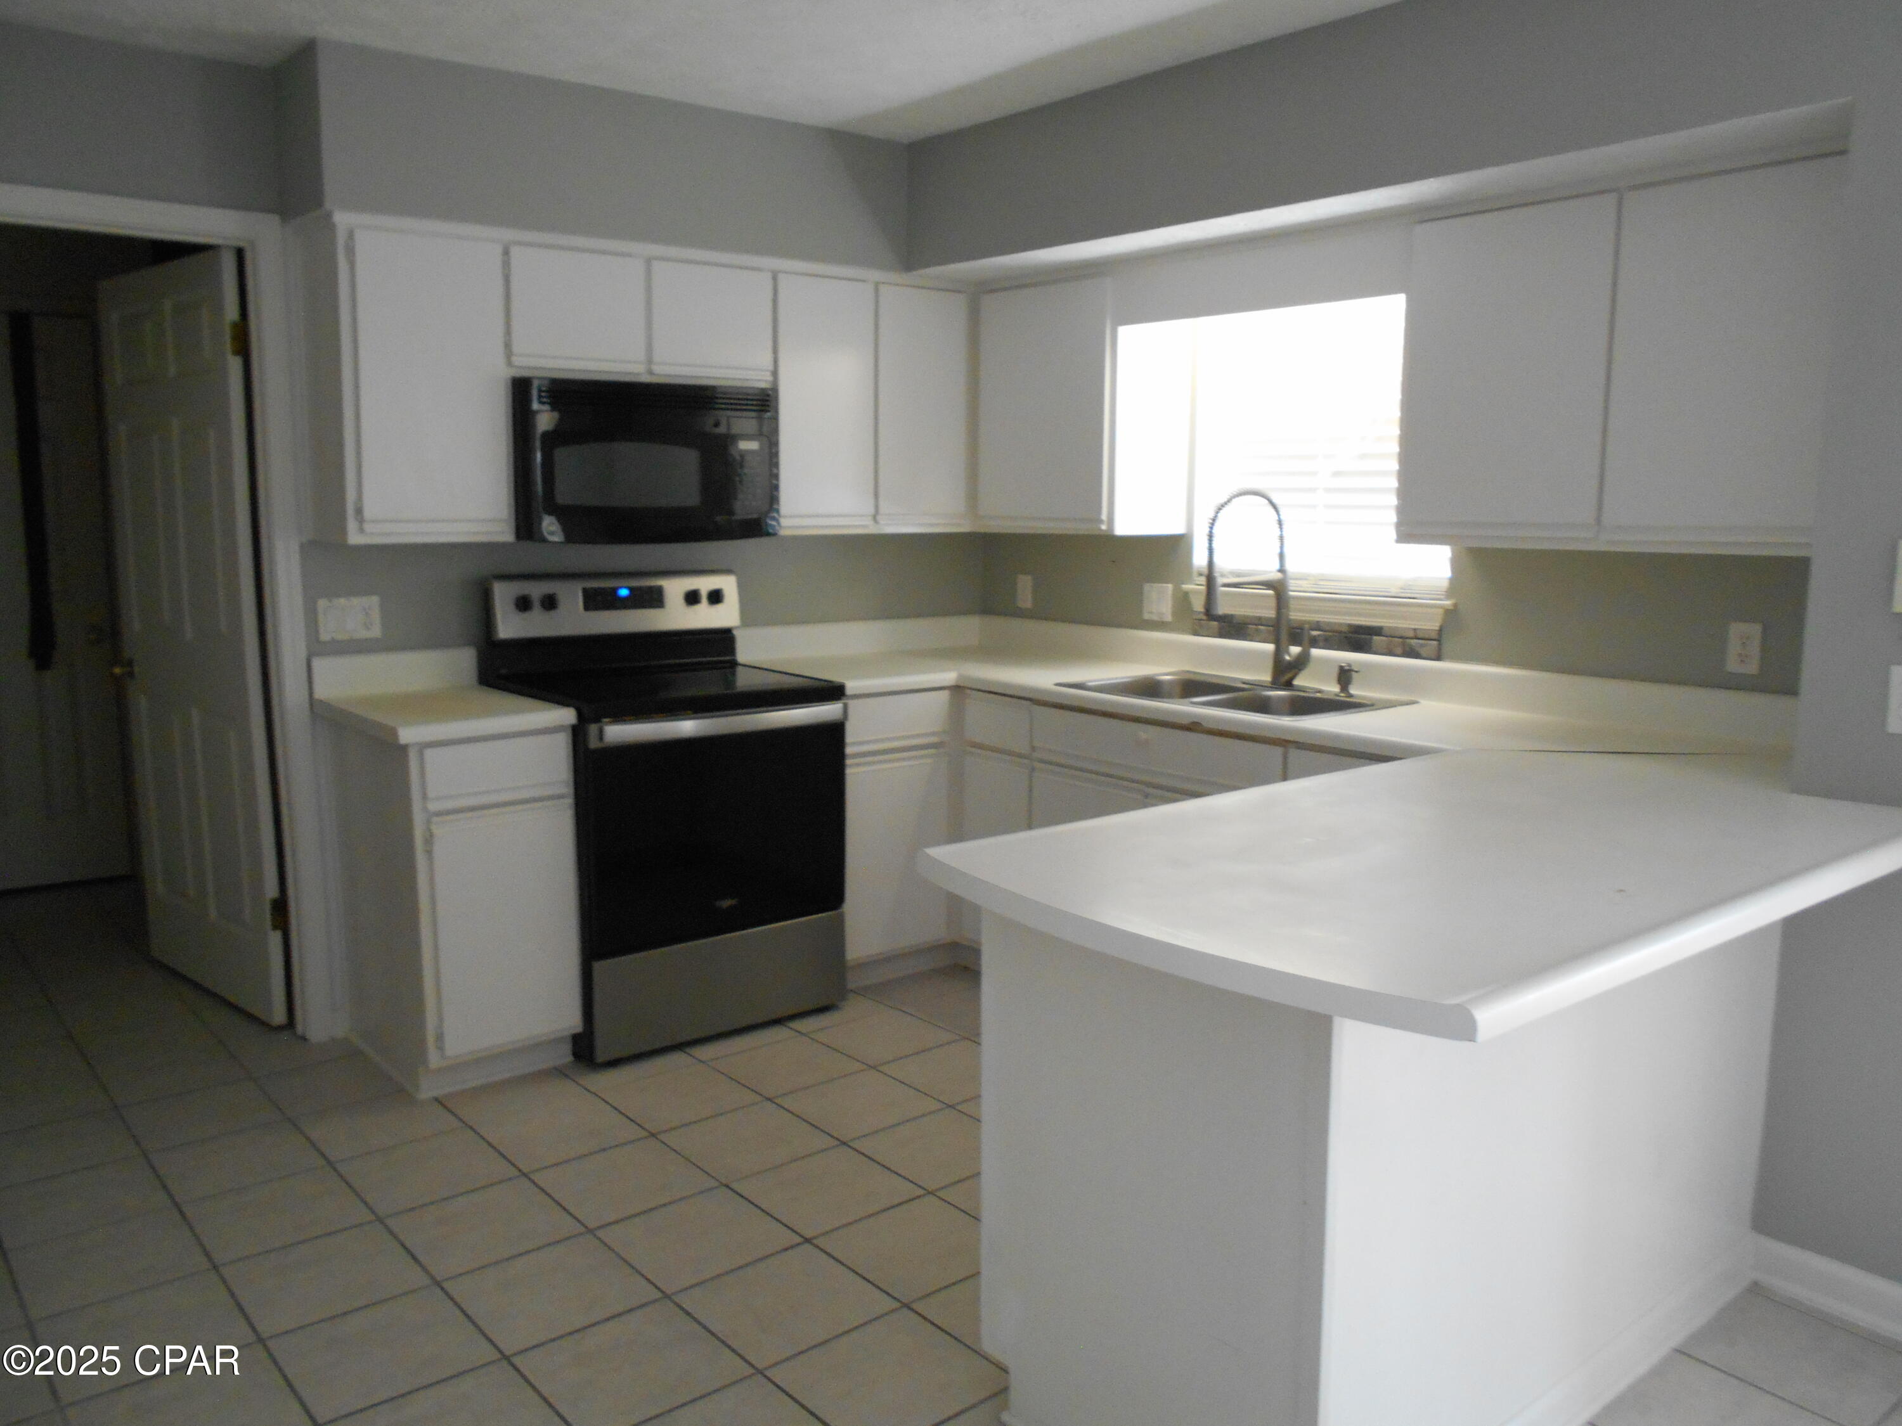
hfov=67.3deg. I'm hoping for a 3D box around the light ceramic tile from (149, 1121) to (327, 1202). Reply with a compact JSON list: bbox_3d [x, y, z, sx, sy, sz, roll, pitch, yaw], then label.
[{"bbox_3d":[-1.557,0.981,3.126,0.304,0.010,0.304,-6,11,-40],"label":"light ceramic tile"}]

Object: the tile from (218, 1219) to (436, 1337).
[{"bbox_3d":[-1.159,1.046,2.647,0.299,0.010,0.299,-6,11,-40],"label":"tile"}]

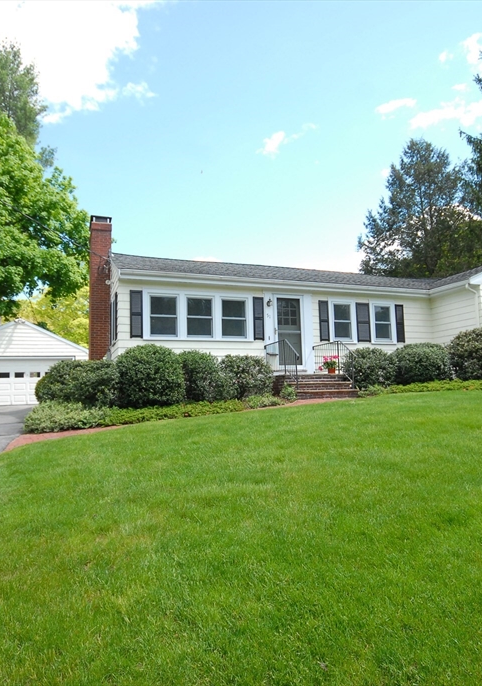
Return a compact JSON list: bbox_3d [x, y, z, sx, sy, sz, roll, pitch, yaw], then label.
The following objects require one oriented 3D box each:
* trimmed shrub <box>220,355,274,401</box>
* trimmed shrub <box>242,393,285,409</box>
[{"bbox_3d":[0.137,0.850,10.633,1.250,1.131,1.200,-1,-6,0],"label":"trimmed shrub"},{"bbox_3d":[0.502,1.278,9.539,0.880,0.343,0.700,1,-6,-20],"label":"trimmed shrub"}]

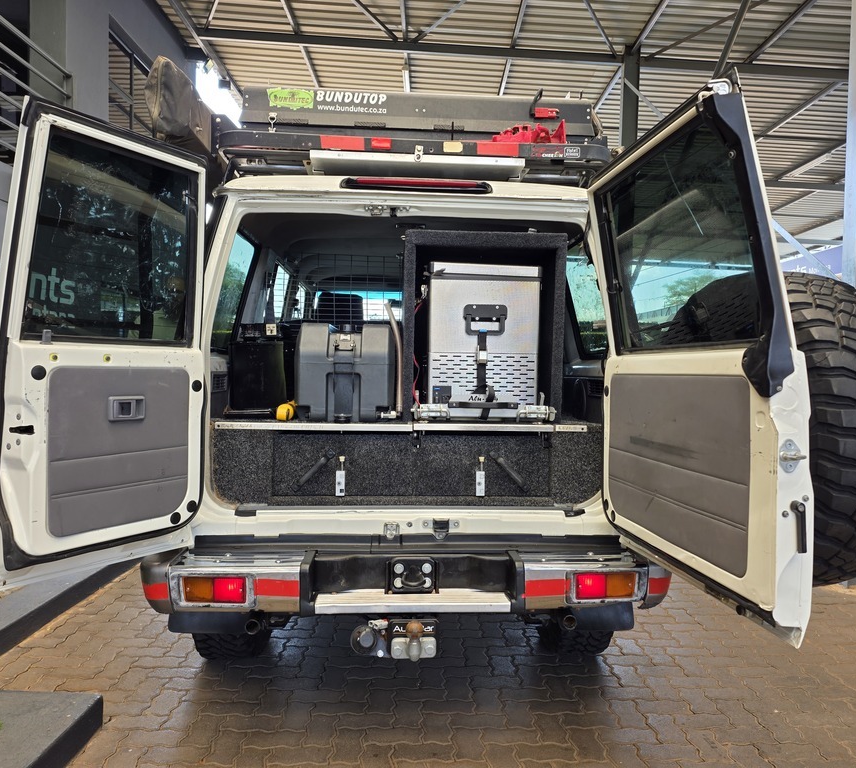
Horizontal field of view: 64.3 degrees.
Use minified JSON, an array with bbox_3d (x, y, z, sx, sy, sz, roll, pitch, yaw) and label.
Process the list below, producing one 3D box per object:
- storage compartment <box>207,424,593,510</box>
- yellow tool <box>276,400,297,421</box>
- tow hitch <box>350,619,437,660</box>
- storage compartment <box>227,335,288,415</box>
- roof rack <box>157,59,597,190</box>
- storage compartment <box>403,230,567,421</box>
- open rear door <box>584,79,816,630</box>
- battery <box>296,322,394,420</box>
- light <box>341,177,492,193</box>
[{"bbox_3d":[-0.103,0.279,2.889,1.396,0.302,0.920,1,1,-4],"label":"storage compartment"},{"bbox_3d":[-0.520,0.099,2.520,0.073,0.071,0.060,1,1,-4],"label":"yellow tool"},{"bbox_3d":[-0.097,0.705,1.945,0.242,0.113,0.150,1,1,-4],"label":"tow hitch"},{"bbox_3d":[-0.660,-0.042,2.750,0.224,0.294,0.300,1,1,-4],"label":"storage compartment"},{"bbox_3d":[-0.218,-0.861,3.198,1.500,0.380,2.000,1,1,-4],"label":"roof rack"},{"bbox_3d":[0.181,-0.219,2.894,0.592,0.690,0.850,1,1,-4],"label":"storage compartment"},{"bbox_3d":[0.689,-0.060,1.920,0.200,1.250,0.870,1,1,-7],"label":"open rear door"},{"bbox_3d":[-0.311,-0.047,2.630,0.360,0.360,0.340,1,1,-4],"label":"battery"},{"bbox_3d":[-0.042,-0.696,2.395,0.529,0.052,0.050,1,1,-4],"label":"light"}]

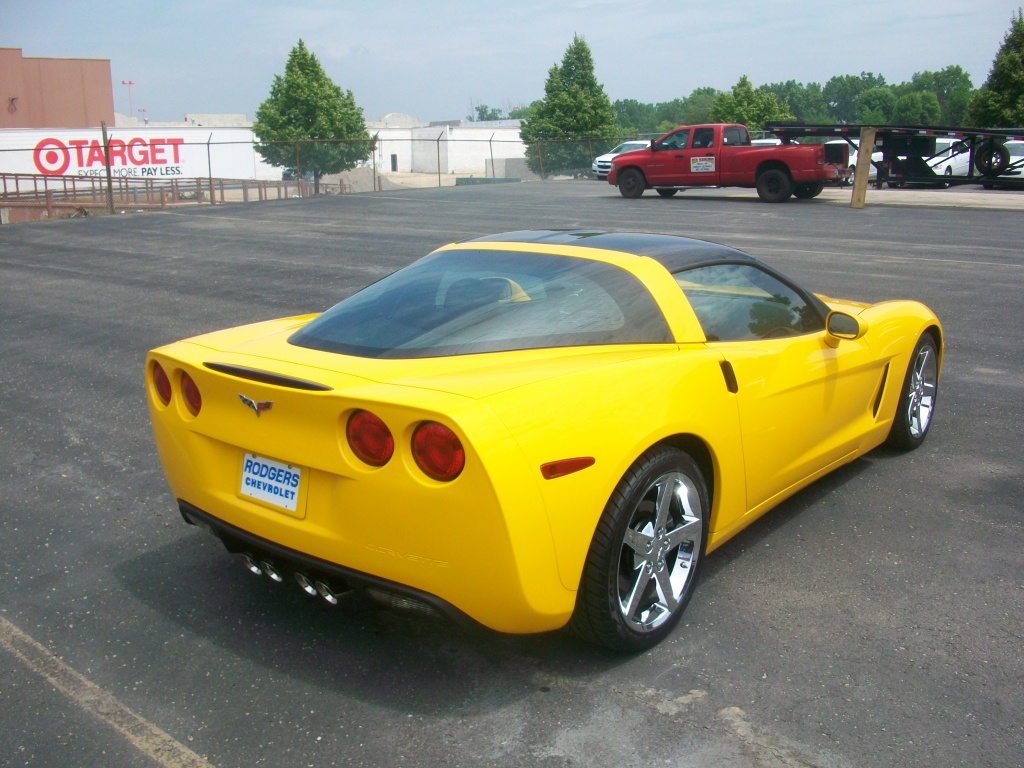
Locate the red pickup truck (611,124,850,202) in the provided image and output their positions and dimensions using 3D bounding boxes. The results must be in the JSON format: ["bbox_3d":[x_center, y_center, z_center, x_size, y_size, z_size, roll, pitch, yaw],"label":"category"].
[{"bbox_3d":[5.575,-5.892,25.038,6.250,1.970,2.300,9,17,35],"label":"red pickup truck"}]

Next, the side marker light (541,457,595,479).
[{"bbox_3d":[0.152,0.220,2.553,0.195,0.047,0.030,-11,17,-38],"label":"side marker light"}]

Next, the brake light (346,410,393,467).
[{"bbox_3d":[-0.383,0.148,2.658,0.165,0.165,0.070,6,15,29],"label":"brake light"}]

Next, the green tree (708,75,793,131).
[{"bbox_3d":[11.808,-12.648,46.425,4.100,4.830,4.100,3,14,14],"label":"green tree"}]

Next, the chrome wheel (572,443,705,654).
[{"bbox_3d":[0.369,0.511,3.053,0.280,0.675,0.675,10,17,38],"label":"chrome wheel"}]

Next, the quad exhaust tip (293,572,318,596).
[{"bbox_3d":[-0.613,0.615,2.963,0.085,0.085,0.100,10,17,38],"label":"quad exhaust tip"}]

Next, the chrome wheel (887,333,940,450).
[{"bbox_3d":[2.115,0.024,5.149,0.245,0.645,0.645,10,17,39],"label":"chrome wheel"}]

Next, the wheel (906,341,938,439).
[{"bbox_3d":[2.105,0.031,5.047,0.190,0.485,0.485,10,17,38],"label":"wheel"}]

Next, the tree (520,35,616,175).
[{"bbox_3d":[2.524,-12.313,42.270,4.300,6.130,4.300,0,14,3],"label":"tree"}]

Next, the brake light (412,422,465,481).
[{"bbox_3d":[-0.182,0.175,2.524,0.165,0.165,0.070,5,15,27],"label":"brake light"}]

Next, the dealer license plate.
[{"bbox_3d":[-0.751,0.304,2.951,0.290,0.140,0.020,10,3,39],"label":"dealer license plate"}]

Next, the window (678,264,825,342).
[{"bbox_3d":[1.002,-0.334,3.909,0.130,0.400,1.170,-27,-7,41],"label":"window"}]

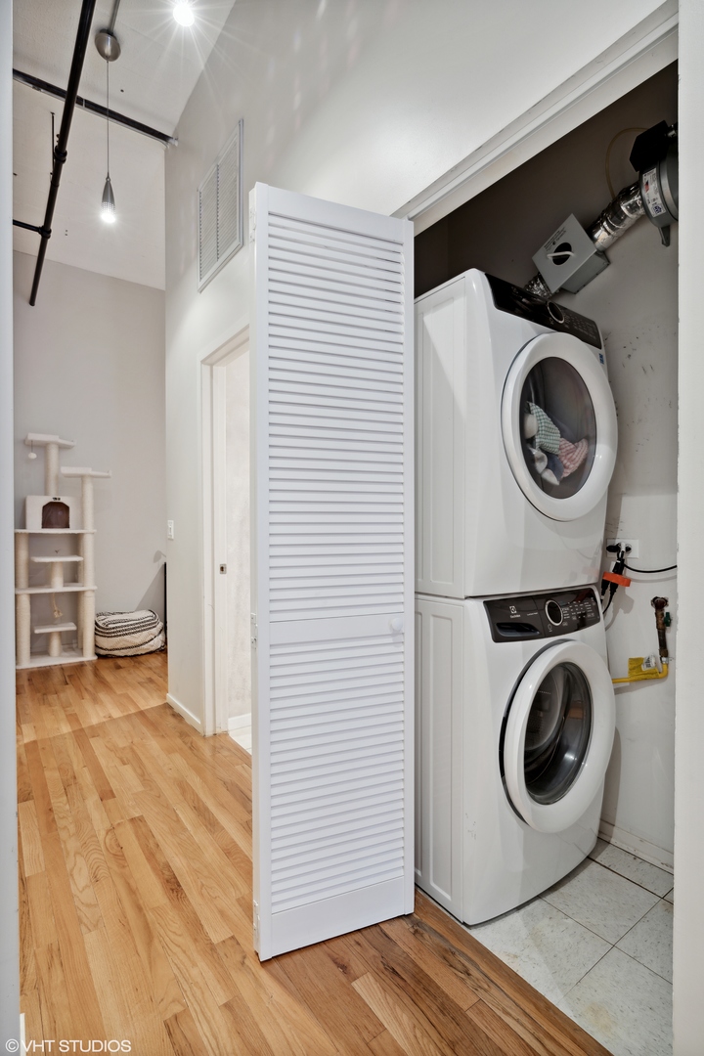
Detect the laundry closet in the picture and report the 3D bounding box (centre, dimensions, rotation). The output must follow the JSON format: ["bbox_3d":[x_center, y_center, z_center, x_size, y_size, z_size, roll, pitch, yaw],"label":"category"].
[{"bbox_3d":[0.519,0.115,1.724,0.850,2.120,1.280,0,0,-37],"label":"laundry closet"}]

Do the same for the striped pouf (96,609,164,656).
[{"bbox_3d":[-2.136,1.000,4.780,0.660,0.340,0.560,0,0,-37],"label":"striped pouf"}]

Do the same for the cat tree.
[{"bbox_3d":[-2.567,0.173,4.460,0.740,1.990,0.490,0,0,-33],"label":"cat tree"}]

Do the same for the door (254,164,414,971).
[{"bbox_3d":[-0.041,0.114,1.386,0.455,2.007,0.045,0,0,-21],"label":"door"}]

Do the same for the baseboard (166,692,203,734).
[{"bbox_3d":[-1.037,1.138,3.074,0.018,0.060,0.660,0,0,-37],"label":"baseboard"}]

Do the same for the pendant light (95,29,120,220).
[{"bbox_3d":[-1.265,-2.070,2.590,0.120,0.985,0.120,0,0,-37],"label":"pendant light"}]

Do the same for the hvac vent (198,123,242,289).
[{"bbox_3d":[-0.695,-1.637,2.605,0.025,0.595,0.585,0,0,-37],"label":"hvac vent"}]

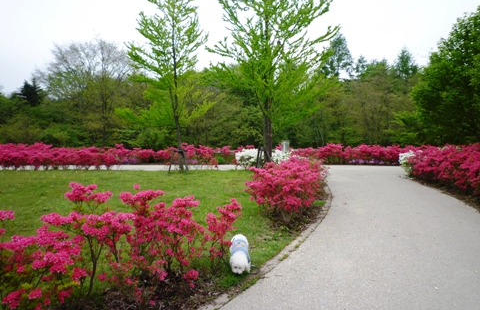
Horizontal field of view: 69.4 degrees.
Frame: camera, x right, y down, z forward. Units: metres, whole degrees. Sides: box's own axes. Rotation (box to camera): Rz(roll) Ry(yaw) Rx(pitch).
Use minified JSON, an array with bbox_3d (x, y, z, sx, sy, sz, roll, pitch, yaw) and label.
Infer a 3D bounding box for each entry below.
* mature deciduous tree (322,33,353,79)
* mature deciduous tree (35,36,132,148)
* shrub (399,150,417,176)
[{"bbox_3d":[12.556,-8.143,44.646,4.500,14.764,4.500,0,3,0],"label":"mature deciduous tree"},{"bbox_3d":[-13.981,-5.204,30.777,8.600,10.291,8.000,0,3,0],"label":"mature deciduous tree"},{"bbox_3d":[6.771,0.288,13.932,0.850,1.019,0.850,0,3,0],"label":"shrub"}]

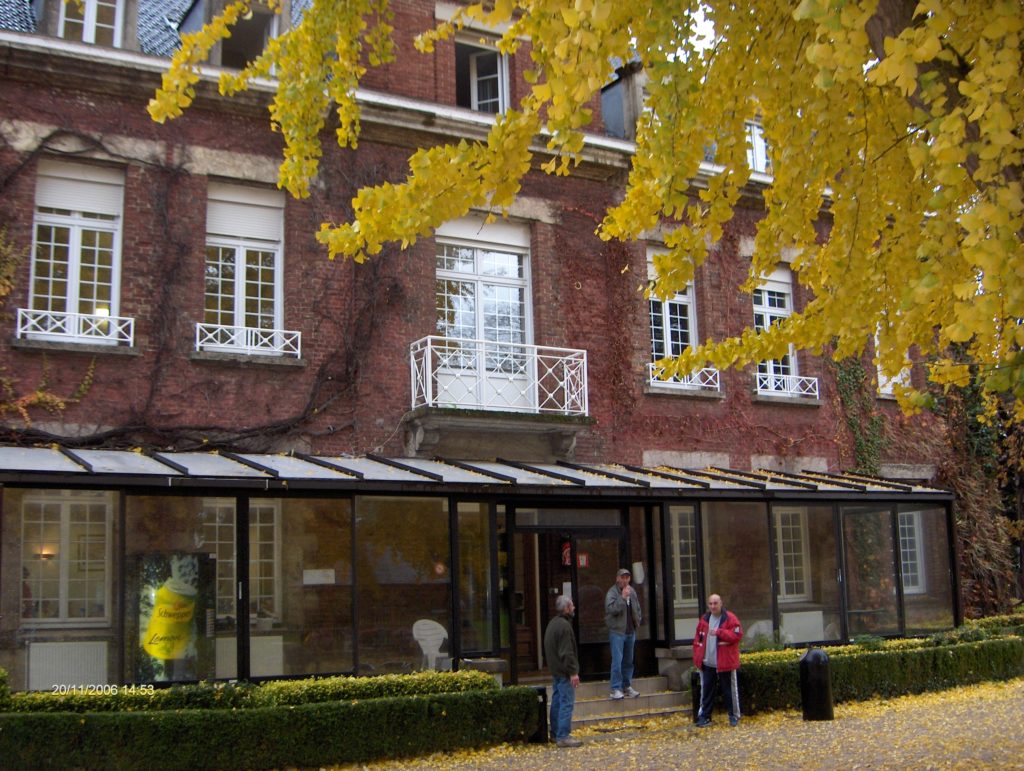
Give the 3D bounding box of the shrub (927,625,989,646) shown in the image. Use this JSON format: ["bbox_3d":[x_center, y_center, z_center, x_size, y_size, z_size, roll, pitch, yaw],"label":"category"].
[{"bbox_3d":[7.420,4.275,19.215,1.089,0.574,0.594,4,-11,-29],"label":"shrub"}]

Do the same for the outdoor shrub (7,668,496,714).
[{"bbox_3d":[-2.795,3.833,13.350,5.692,0.742,0.614,4,-11,-29],"label":"outdoor shrub"}]

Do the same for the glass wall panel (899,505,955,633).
[{"bbox_3d":[6.798,3.008,18.977,1.253,2.084,0.070,4,-10,-28],"label":"glass wall panel"}]

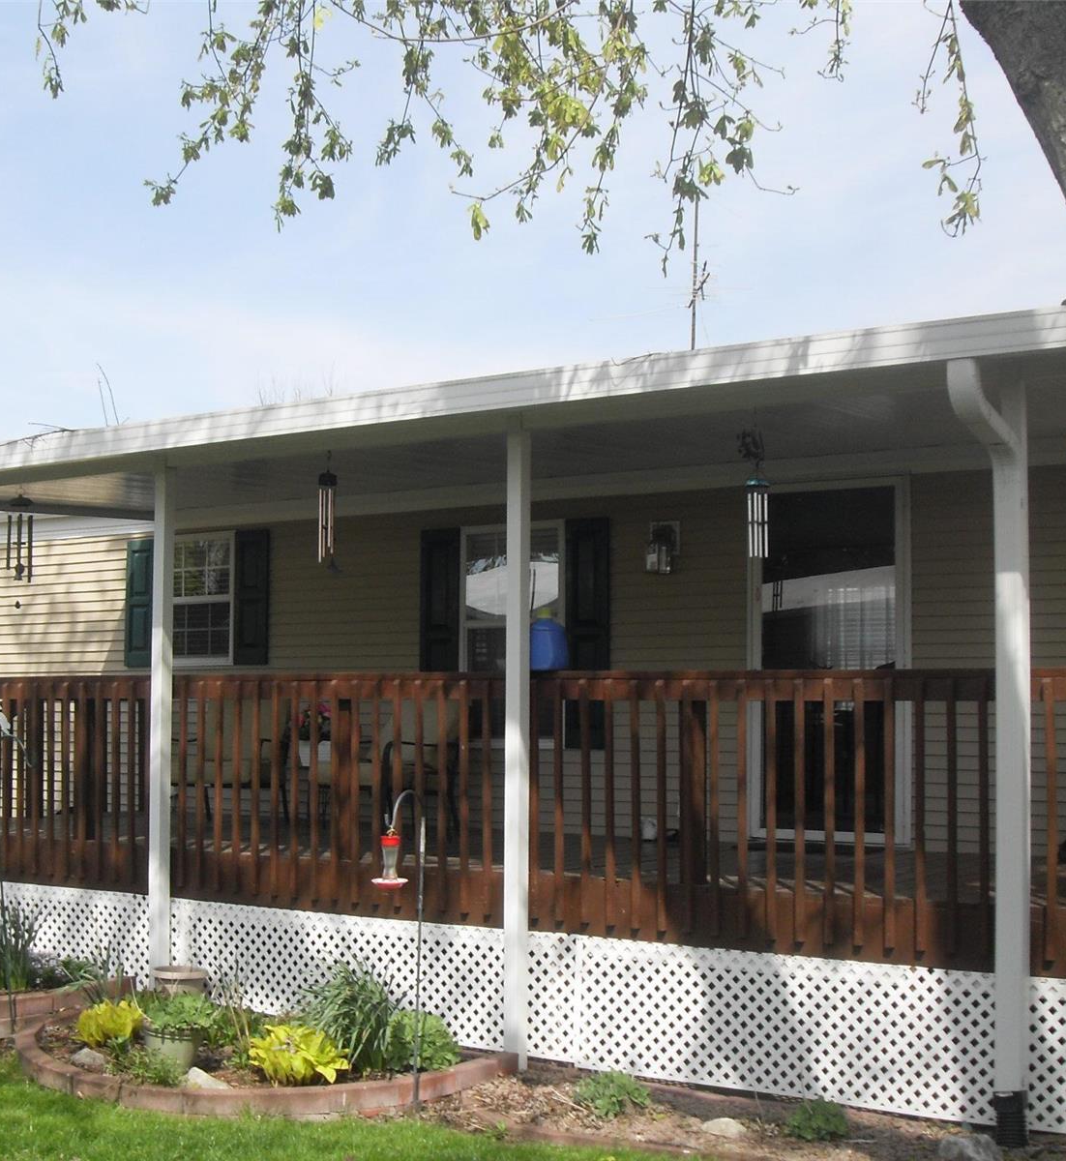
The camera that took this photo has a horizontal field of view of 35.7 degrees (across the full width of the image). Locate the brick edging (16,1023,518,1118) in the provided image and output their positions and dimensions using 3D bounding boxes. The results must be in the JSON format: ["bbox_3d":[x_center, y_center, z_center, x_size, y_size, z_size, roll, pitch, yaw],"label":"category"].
[{"bbox_3d":[-1.370,2.131,7.200,2.380,0.110,1.220,-1,-5,20],"label":"brick edging"}]

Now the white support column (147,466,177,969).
[{"bbox_3d":[-1.843,0.780,8.201,0.081,2.713,0.081,-2,-4,33],"label":"white support column"}]

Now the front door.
[{"bbox_3d":[1.546,0.413,8.668,0.808,1.879,0.061,-2,-4,33],"label":"front door"}]

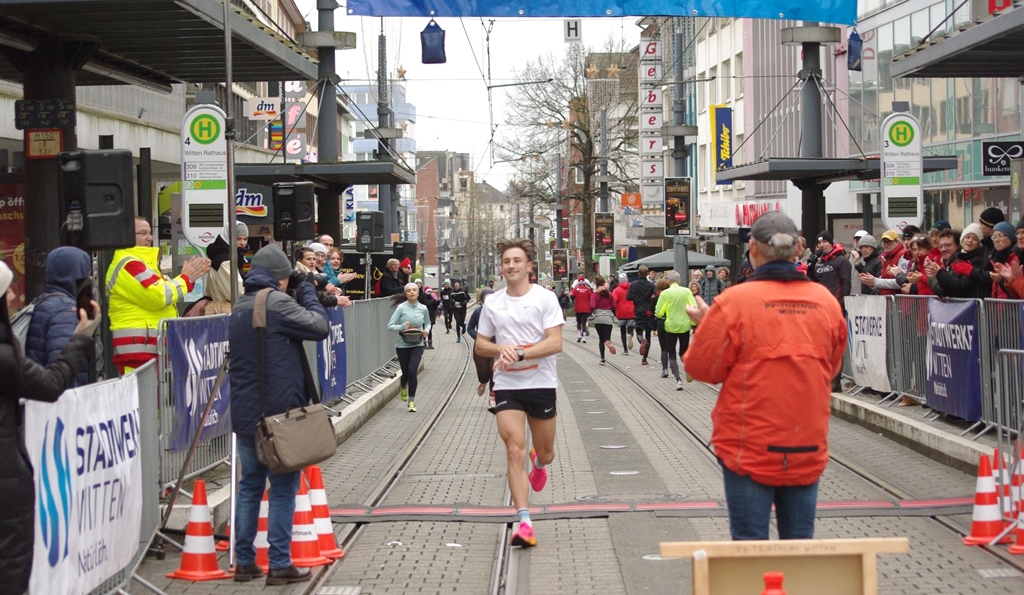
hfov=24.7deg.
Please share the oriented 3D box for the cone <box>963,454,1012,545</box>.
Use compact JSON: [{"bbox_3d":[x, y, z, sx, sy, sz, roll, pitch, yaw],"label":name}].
[{"bbox_3d":[2.732,1.148,13.400,0.275,0.495,0.275,-1,0,0],"label":"cone"}]

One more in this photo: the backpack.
[{"bbox_3d":[-2.819,0.173,13.500,0.170,0.420,0.300,-1,0,-30],"label":"backpack"}]

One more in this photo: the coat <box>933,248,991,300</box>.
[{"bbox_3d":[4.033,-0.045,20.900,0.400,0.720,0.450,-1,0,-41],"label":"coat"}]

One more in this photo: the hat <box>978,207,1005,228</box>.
[{"bbox_3d":[4.544,-0.752,22.100,0.235,0.200,0.200,8,2,9],"label":"hat"}]

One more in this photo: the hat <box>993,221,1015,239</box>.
[{"bbox_3d":[4.109,-0.547,19.500,0.180,0.180,0.210,-1,0,45],"label":"hat"}]

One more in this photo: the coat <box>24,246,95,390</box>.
[{"bbox_3d":[-2.647,0.175,13.600,0.360,0.920,0.480,-1,0,-30],"label":"coat"}]

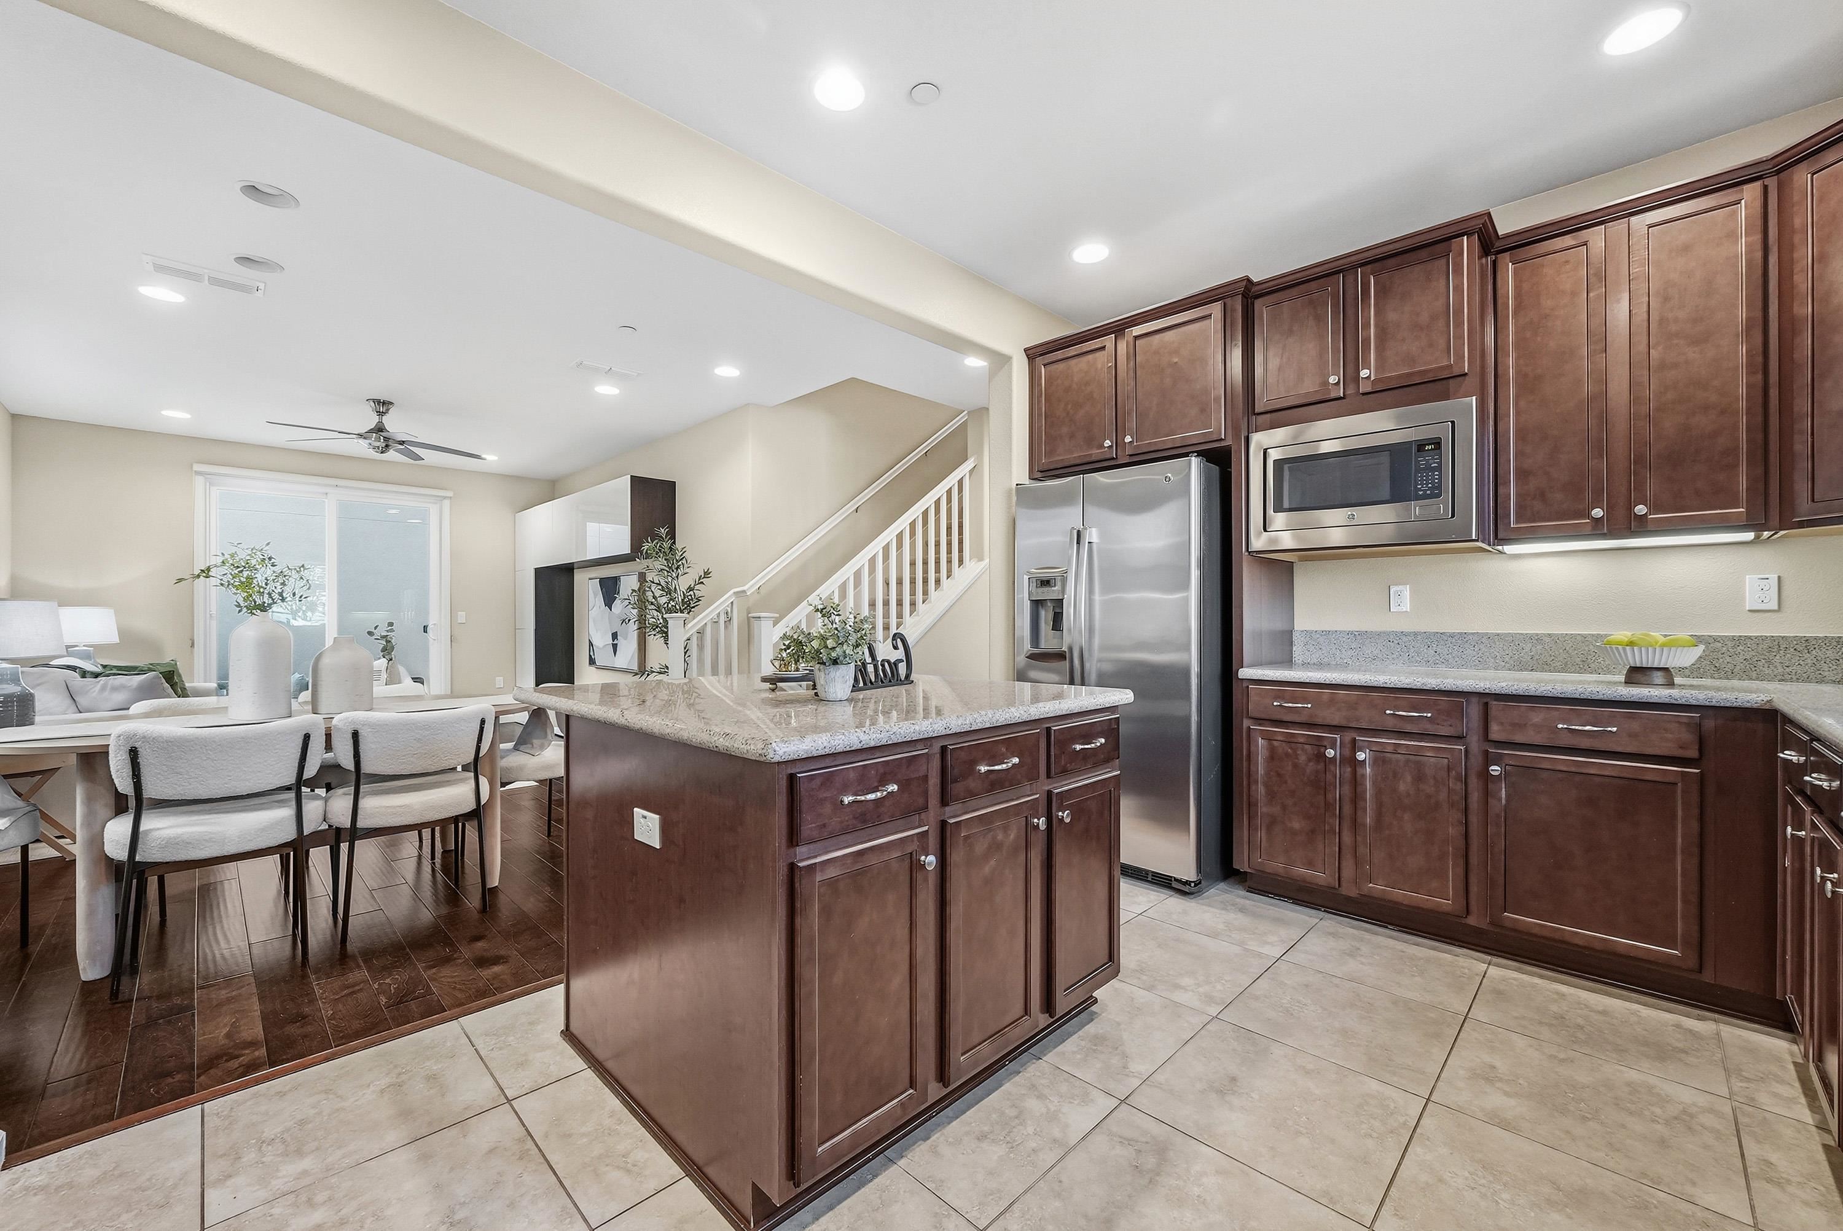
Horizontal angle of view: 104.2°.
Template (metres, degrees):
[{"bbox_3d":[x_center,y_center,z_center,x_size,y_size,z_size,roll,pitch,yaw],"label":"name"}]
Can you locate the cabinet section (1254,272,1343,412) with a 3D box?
[{"bbox_3d":[1.513,-1.075,2.878,0.024,0.475,0.323,1,-1,-45],"label":"cabinet section"}]

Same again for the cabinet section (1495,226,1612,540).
[{"bbox_3d":[2.196,-0.788,2.507,0.024,1.027,0.290,1,-1,-45],"label":"cabinet section"}]

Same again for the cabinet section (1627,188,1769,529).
[{"bbox_3d":[2.440,-0.789,2.262,0.024,1.025,0.286,1,-1,-45],"label":"cabinet section"}]

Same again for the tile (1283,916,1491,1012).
[{"bbox_3d":[1.535,1.134,2.363,0.490,0.010,0.495,0,0,-45],"label":"tile"}]

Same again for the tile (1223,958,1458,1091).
[{"bbox_3d":[1.203,1.156,2.057,0.506,0.010,0.503,0,-1,-45],"label":"tile"}]

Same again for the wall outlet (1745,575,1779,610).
[{"bbox_3d":[2.759,-0.073,2.351,0.012,0.115,0.070,0,-1,-45],"label":"wall outlet"}]

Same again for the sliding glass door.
[{"bbox_3d":[-5.810,-0.083,7.124,1.970,2.462,0.120,0,0,-45],"label":"sliding glass door"}]

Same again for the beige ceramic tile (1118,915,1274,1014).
[{"bbox_3d":[0.847,1.159,2.416,0.506,0.010,0.503,0,-1,-45],"label":"beige ceramic tile"}]

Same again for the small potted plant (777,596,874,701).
[{"bbox_3d":[-0.256,0.075,1.920,0.250,0.274,0.250,0,0,0],"label":"small potted plant"}]

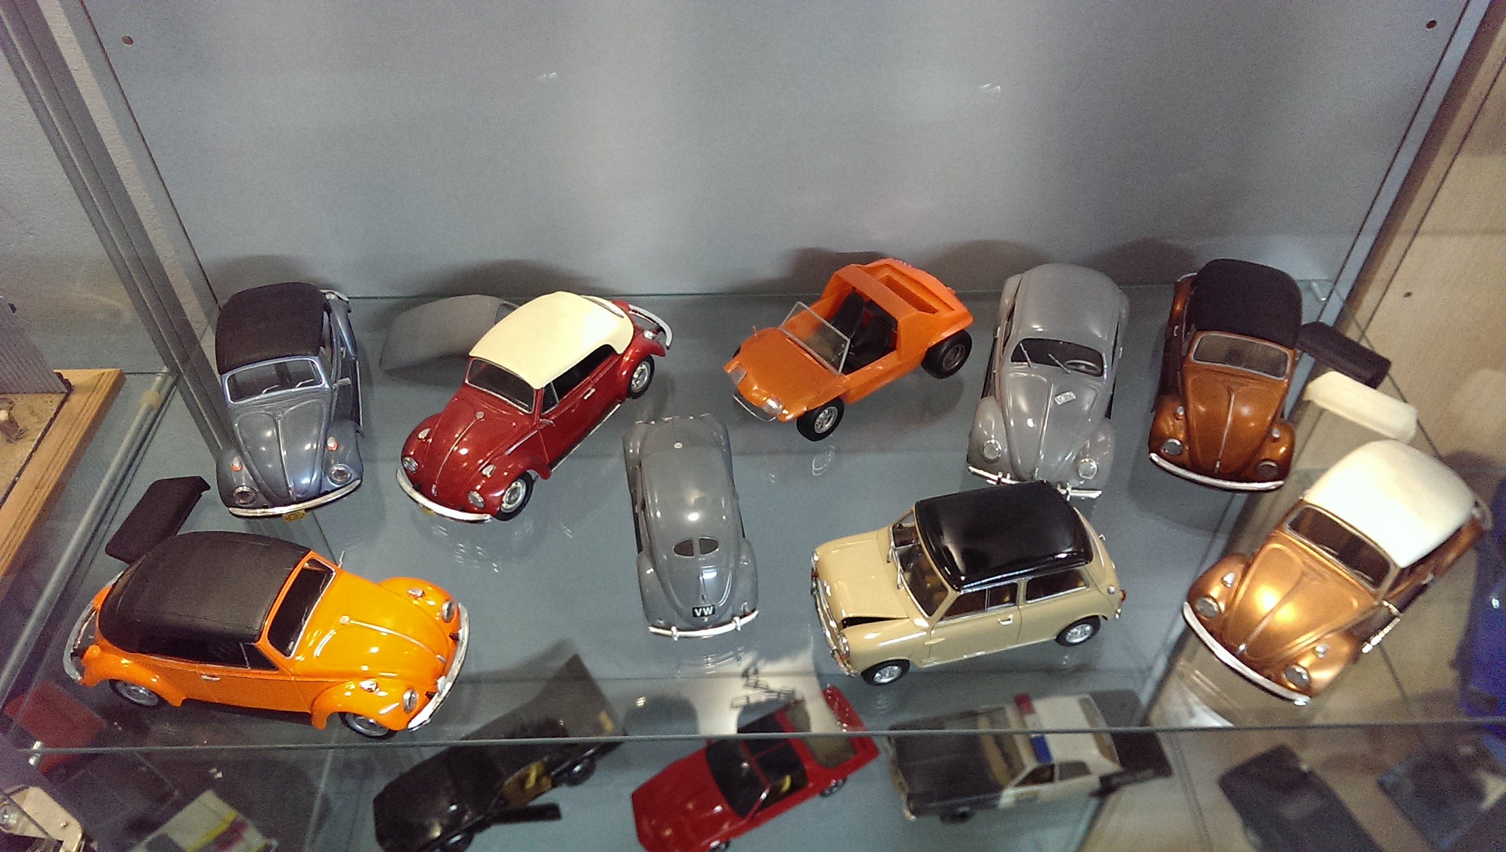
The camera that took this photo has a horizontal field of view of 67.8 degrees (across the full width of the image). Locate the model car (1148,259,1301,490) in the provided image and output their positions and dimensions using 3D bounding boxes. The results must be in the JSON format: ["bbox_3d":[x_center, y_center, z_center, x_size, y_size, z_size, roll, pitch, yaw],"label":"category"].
[{"bbox_3d":[0.331,-0.051,0.771,0.086,0.085,0.224,14,48,13],"label":"model car"}]

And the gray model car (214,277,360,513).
[{"bbox_3d":[-0.314,-0.035,0.755,0.085,0.083,0.218,-12,48,-11],"label":"gray model car"}]

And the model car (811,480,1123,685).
[{"bbox_3d":[0.121,0.086,0.647,0.173,0.075,0.082,-10,47,-9],"label":"model car"}]

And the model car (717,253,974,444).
[{"bbox_3d":[0.067,-0.060,0.790,0.174,0.069,0.089,-25,51,-22],"label":"model car"}]

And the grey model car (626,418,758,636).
[{"bbox_3d":[-0.040,0.049,0.690,0.068,0.065,0.176,-7,47,-6],"label":"grey model car"}]

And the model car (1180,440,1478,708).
[{"bbox_3d":[0.352,0.069,0.657,0.223,0.085,0.088,-30,54,-26],"label":"model car"}]

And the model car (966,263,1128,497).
[{"bbox_3d":[0.209,-0.051,0.771,0.089,0.085,0.231,12,47,11],"label":"model car"}]

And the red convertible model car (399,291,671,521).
[{"bbox_3d":[-0.145,-0.028,0.749,0.086,0.083,0.219,24,51,21],"label":"red convertible model car"}]

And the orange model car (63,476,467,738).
[{"bbox_3d":[-0.271,0.108,0.619,0.221,0.084,0.085,7,47,6],"label":"orange model car"}]

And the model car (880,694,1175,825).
[{"bbox_3d":[0.292,0.341,1.181,0.285,0.080,0.103,-6,47,-6],"label":"model car"}]

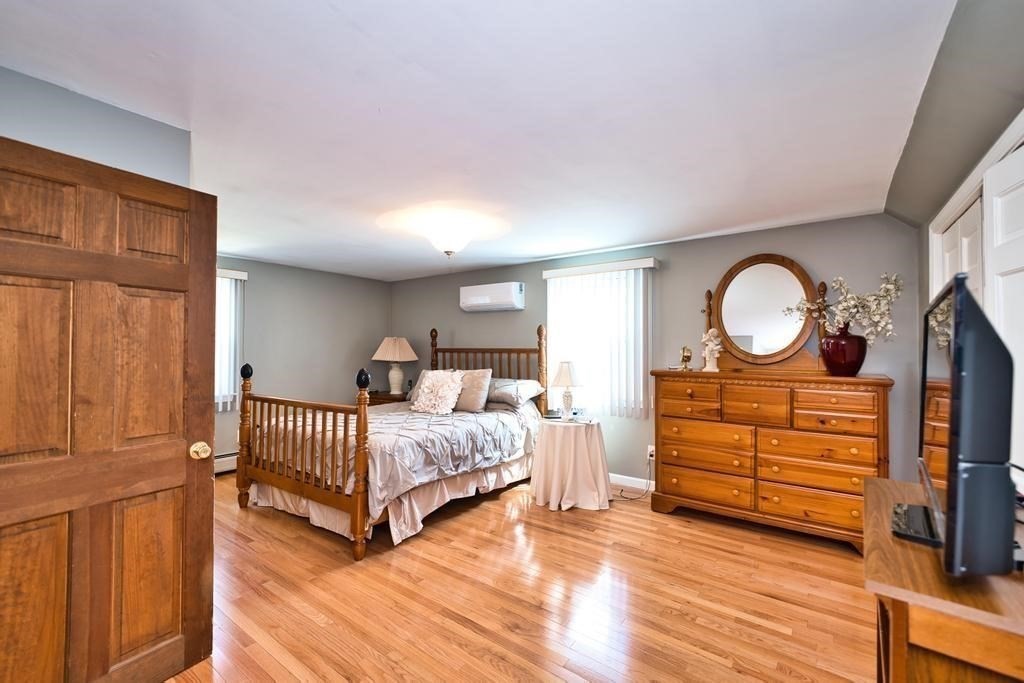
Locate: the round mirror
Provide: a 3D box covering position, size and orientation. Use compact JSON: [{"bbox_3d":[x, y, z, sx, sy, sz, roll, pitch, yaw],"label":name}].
[{"bbox_3d":[1.951,-0.250,3.111,0.700,0.868,0.050,-1,-5,35],"label":"round mirror"}]

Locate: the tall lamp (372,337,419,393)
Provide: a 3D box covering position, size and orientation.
[{"bbox_3d":[-1.540,0.316,5.250,0.610,0.760,0.610,0,-1,35],"label":"tall lamp"}]

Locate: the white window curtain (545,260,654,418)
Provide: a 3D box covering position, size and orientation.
[{"bbox_3d":[0.829,-0.025,3.924,1.130,1.445,0.110,-1,-1,35],"label":"white window curtain"}]

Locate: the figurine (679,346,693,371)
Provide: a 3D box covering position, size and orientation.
[{"bbox_3d":[1.470,0.147,3.370,0.100,0.200,0.090,0,-1,35],"label":"figurine"}]

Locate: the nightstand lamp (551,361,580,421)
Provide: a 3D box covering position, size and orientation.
[{"bbox_3d":[0.500,0.449,3.597,0.255,0.530,0.255,0,-1,0],"label":"nightstand lamp"}]

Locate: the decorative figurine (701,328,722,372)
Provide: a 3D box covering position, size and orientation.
[{"bbox_3d":[1.586,0.074,3.157,0.155,0.352,0.130,-1,-1,35],"label":"decorative figurine"}]

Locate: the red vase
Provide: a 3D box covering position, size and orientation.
[{"bbox_3d":[2.330,0.066,2.790,0.245,0.360,0.245,0,-1,35],"label":"red vase"}]

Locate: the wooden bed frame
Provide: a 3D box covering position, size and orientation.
[{"bbox_3d":[-0.954,0.596,3.838,1.660,1.575,2.250,-1,-1,35],"label":"wooden bed frame"}]

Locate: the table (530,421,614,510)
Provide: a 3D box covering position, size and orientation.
[{"bbox_3d":[0.555,1.071,3.700,0.740,0.690,0.740,0,-1,0],"label":"table"}]

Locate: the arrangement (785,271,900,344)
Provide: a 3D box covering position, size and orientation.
[{"bbox_3d":[2.300,-0.215,2.790,0.650,0.490,0.400,0,-1,35],"label":"arrangement"}]

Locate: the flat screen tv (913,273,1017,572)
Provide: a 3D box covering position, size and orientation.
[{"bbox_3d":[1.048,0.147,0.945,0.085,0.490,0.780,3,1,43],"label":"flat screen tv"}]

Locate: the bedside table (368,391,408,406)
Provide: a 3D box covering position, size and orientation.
[{"bbox_3d":[-1.527,1.063,5.314,0.660,0.690,0.440,-1,-1,35],"label":"bedside table"}]

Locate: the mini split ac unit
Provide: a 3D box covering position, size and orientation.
[{"bbox_3d":[-0.245,-0.510,4.740,0.800,0.295,0.220,0,-1,35],"label":"mini split ac unit"}]

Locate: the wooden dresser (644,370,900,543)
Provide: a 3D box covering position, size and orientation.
[{"bbox_3d":[1.846,0.810,2.997,1.445,1.115,0.440,-1,-1,35],"label":"wooden dresser"}]

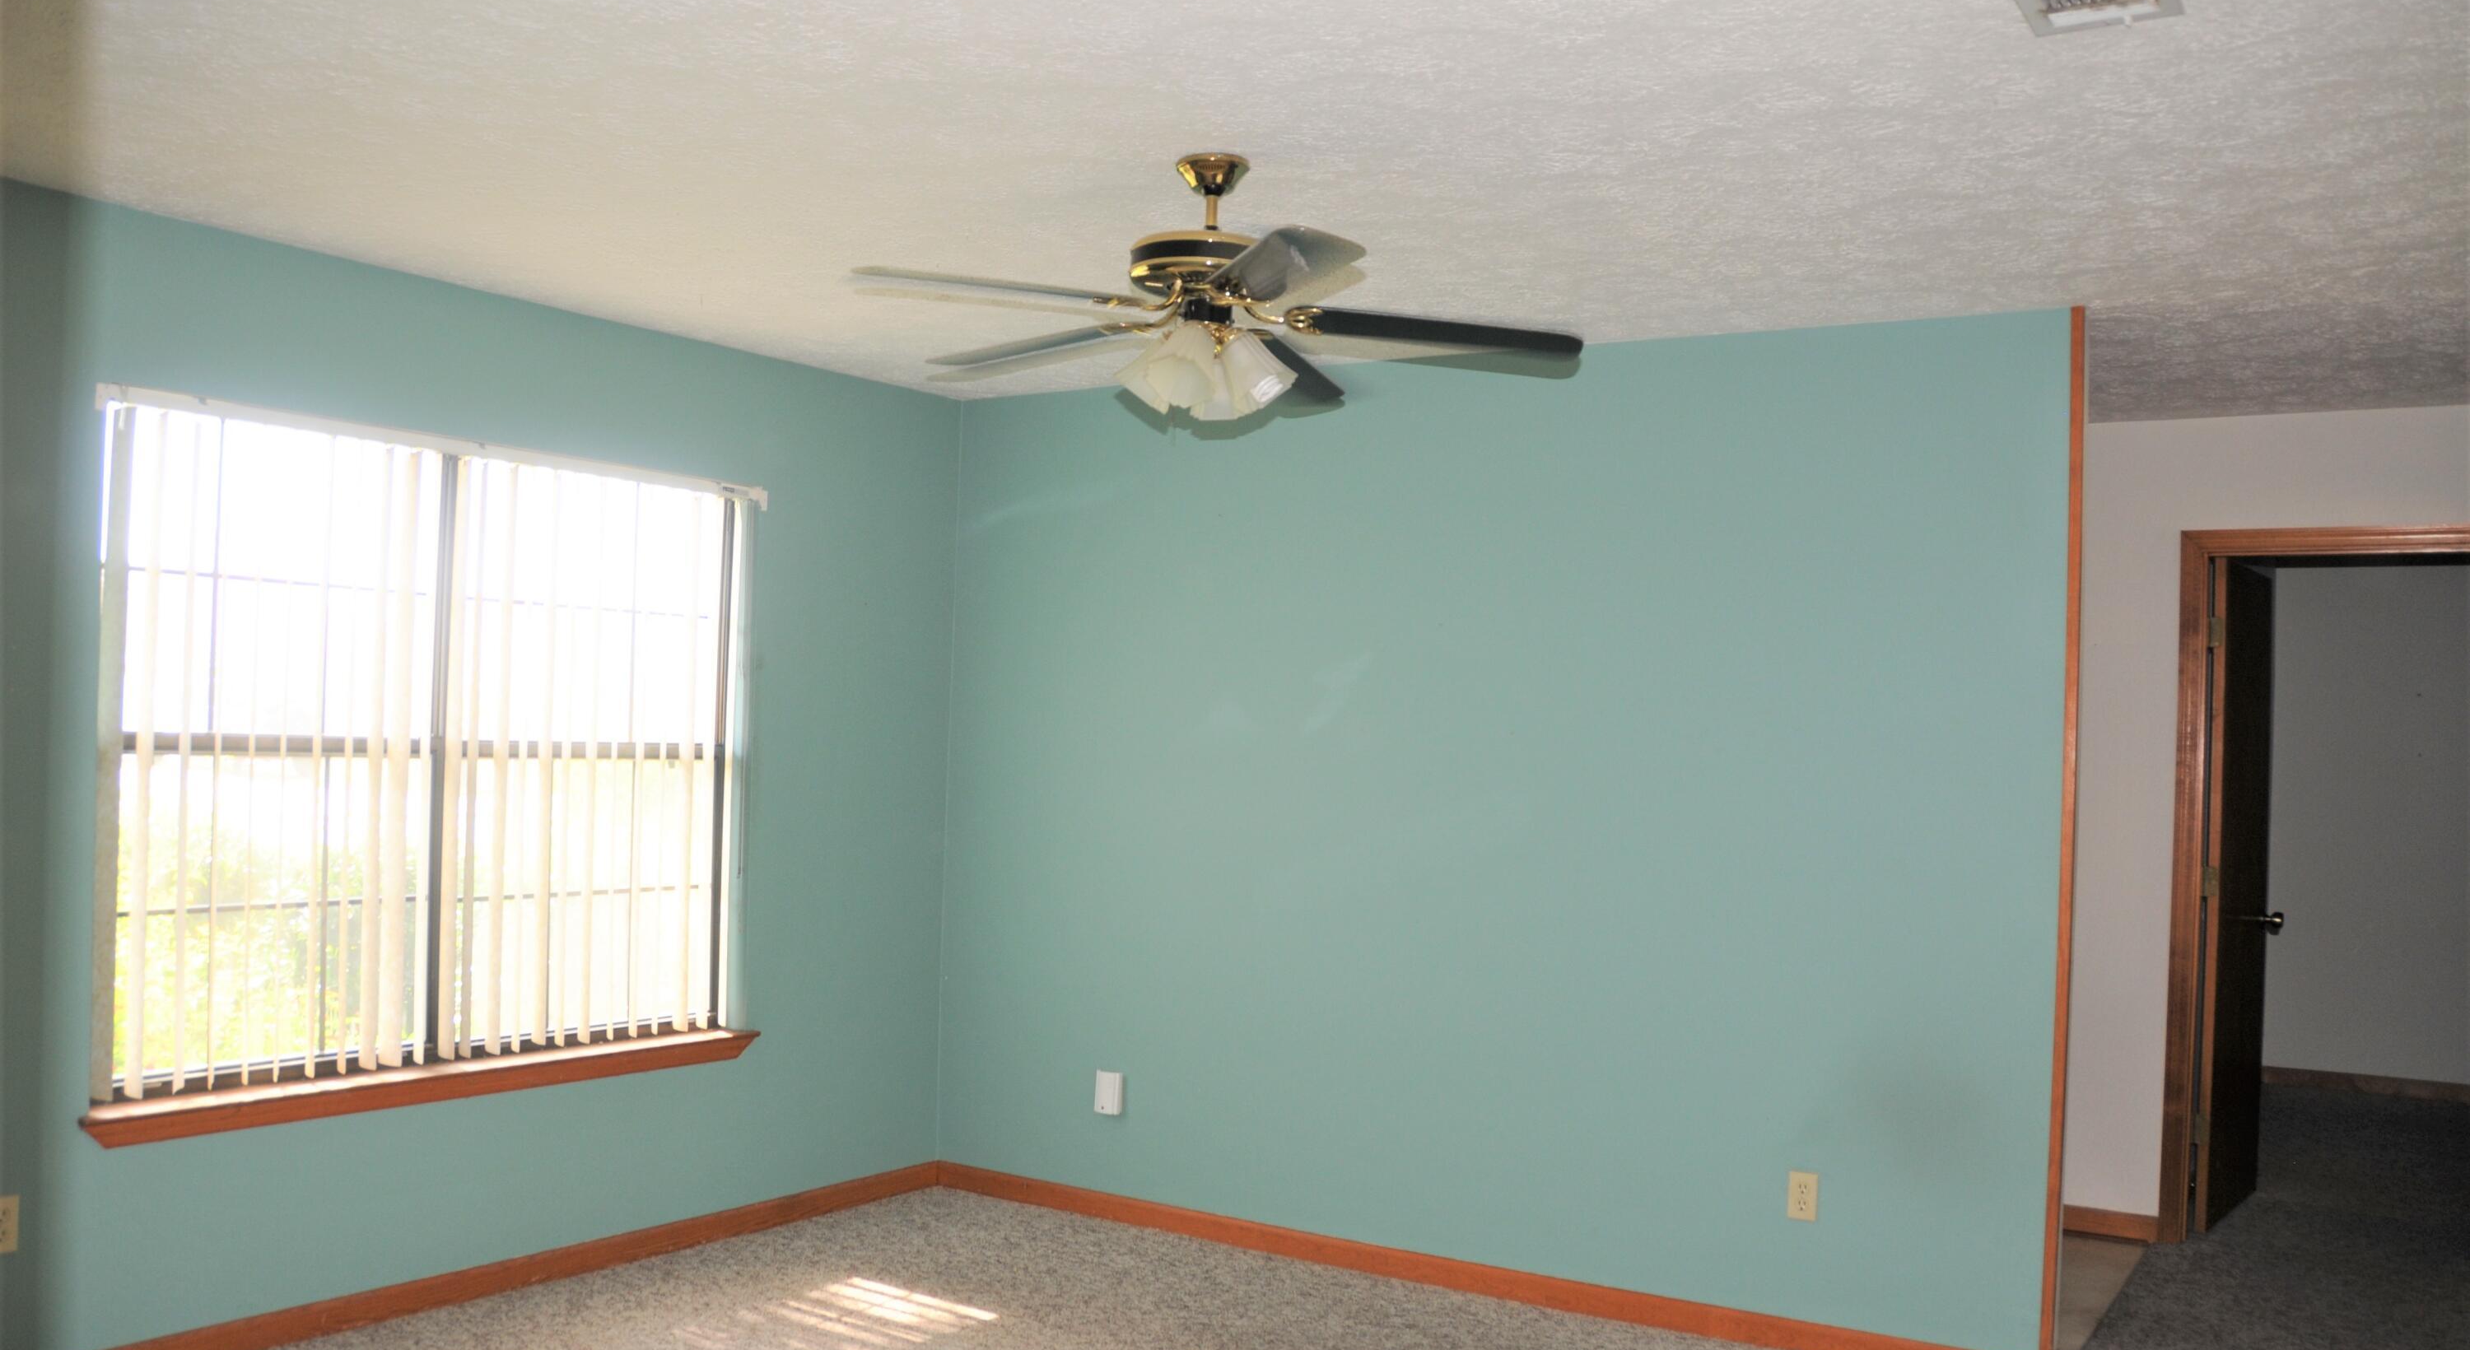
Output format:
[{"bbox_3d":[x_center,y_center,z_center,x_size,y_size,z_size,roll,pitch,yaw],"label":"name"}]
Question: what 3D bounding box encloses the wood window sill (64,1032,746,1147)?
[{"bbox_3d":[-1.801,0.944,4.314,0.135,0.081,1.662,1,-2,36],"label":"wood window sill"}]

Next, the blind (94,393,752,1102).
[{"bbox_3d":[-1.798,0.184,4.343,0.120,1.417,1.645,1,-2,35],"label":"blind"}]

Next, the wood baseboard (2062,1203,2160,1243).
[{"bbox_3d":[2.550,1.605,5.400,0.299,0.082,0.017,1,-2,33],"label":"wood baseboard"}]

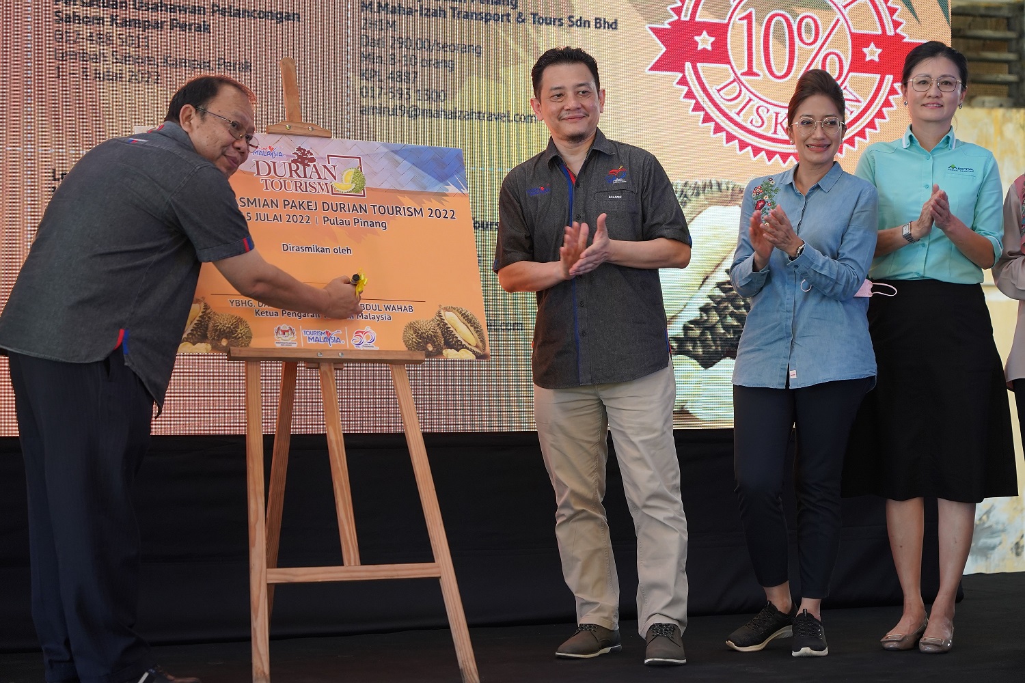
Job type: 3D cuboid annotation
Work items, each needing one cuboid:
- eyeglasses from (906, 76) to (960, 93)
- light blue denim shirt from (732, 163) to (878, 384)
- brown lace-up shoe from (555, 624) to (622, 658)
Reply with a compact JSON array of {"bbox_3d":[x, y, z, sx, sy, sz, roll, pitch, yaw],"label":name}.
[{"bbox_3d":[1.192,-0.725,6.600,0.146,0.044,0.145,0,0,10],"label":"eyeglasses"},{"bbox_3d":[0.818,-0.184,6.560,0.400,0.635,0.350,0,0,20],"label":"light blue denim shirt"},{"bbox_3d":[0.212,0.805,6.420,0.105,0.108,0.280,0,0,27],"label":"brown lace-up shoe"}]

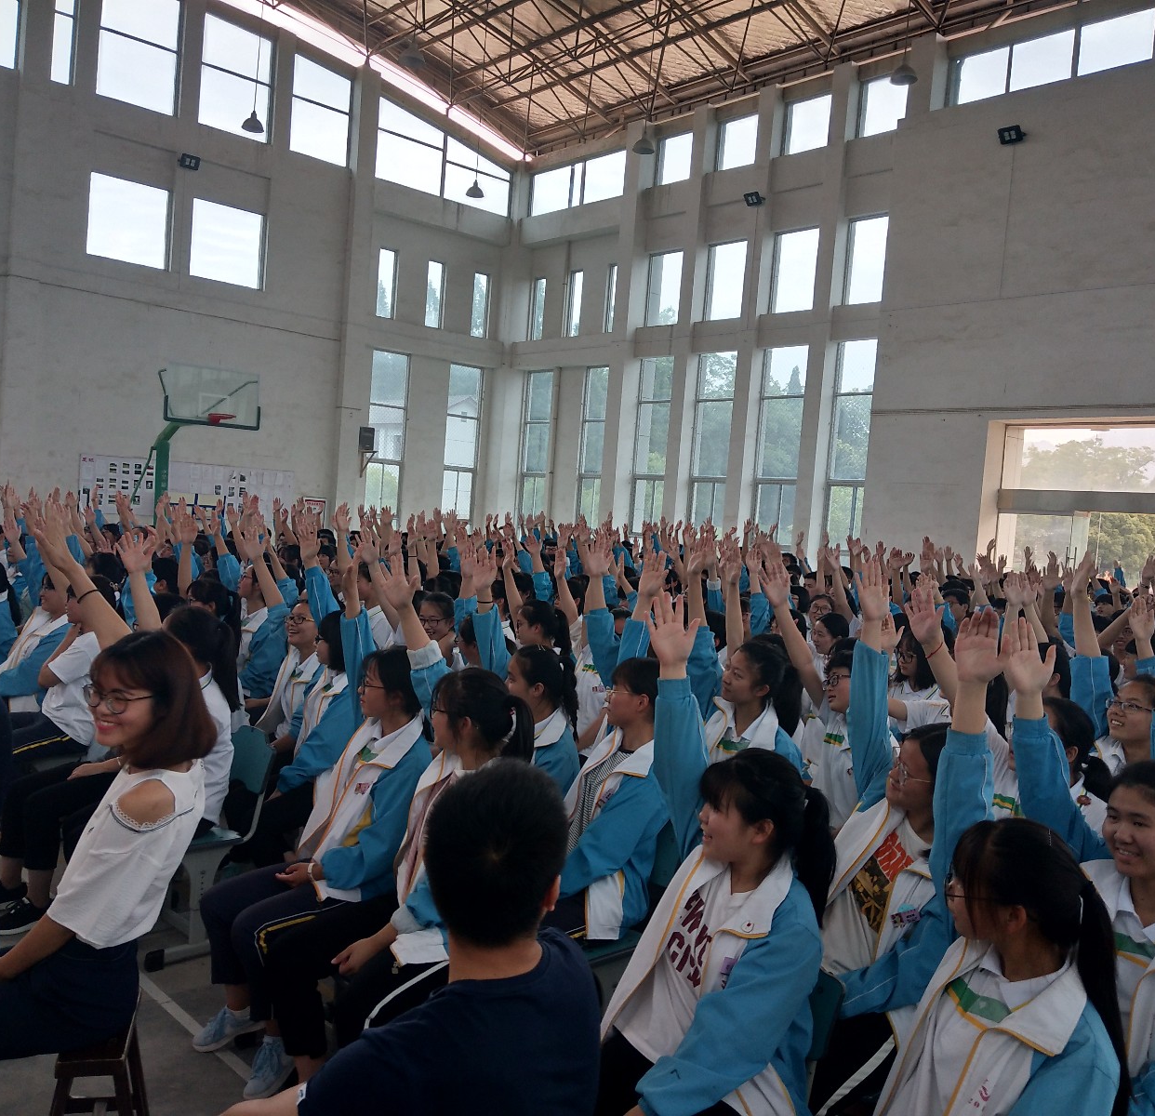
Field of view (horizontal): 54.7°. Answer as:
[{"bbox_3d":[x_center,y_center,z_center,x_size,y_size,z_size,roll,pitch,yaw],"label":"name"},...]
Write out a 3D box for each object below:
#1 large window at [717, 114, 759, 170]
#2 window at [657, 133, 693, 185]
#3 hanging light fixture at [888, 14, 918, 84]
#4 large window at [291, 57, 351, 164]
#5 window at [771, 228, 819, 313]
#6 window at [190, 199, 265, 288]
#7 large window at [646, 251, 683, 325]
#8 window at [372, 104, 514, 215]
[{"bbox_3d":[3.803,-9.856,26.586,0.150,1.120,1.210,2,3,-41],"label":"large window"},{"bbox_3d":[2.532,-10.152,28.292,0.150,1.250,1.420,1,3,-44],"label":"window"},{"bbox_3d":[5.505,-8.555,18.800,0.460,1.080,0.460,1,3,-44],"label":"hanging light fixture"},{"bbox_3d":[-6.461,-11.309,28.349,1.650,2.370,0.150,2,3,-41],"label":"large window"},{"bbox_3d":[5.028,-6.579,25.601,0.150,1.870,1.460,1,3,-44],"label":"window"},{"bbox_3d":[-8.239,-7.353,26.287,1.790,1.780,0.150,1,3,-44],"label":"window"},{"bbox_3d":[2.183,-6.809,28.302,0.150,1.820,1.190,2,3,-41],"label":"large window"},{"bbox_3d":[-3.592,-11.083,31.138,4.540,2.120,0.150,2,3,-41],"label":"window"}]

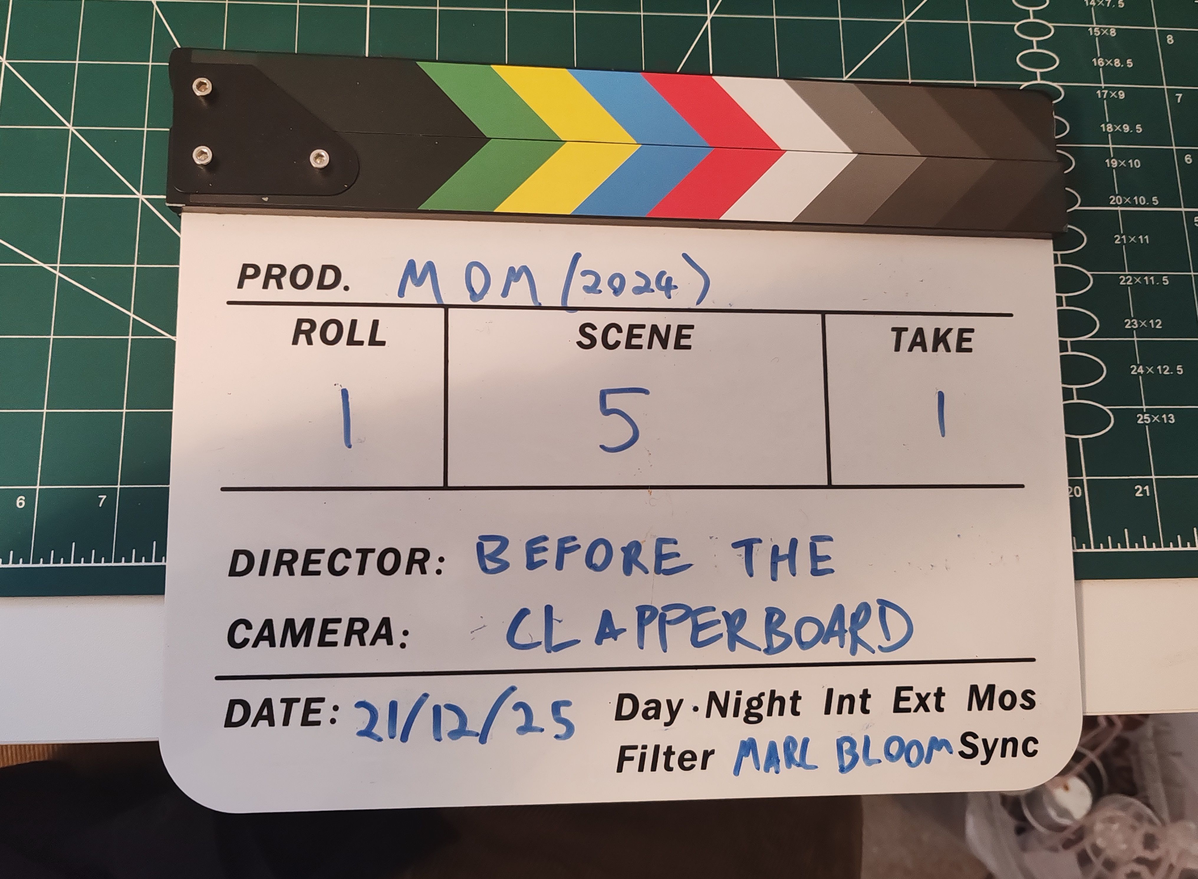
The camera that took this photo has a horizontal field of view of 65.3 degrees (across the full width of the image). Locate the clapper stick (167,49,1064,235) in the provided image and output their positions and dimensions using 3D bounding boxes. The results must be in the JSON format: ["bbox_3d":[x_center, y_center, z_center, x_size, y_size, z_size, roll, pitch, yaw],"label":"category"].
[{"bbox_3d":[0.011,-0.099,0.324,0.306,0.018,0.052,1,84,-5],"label":"clapper stick"}]

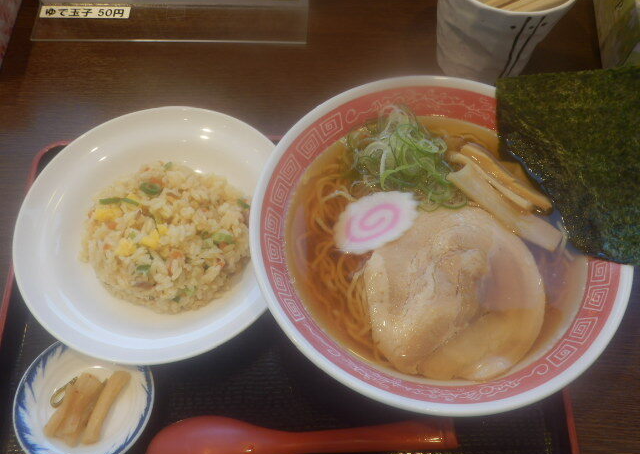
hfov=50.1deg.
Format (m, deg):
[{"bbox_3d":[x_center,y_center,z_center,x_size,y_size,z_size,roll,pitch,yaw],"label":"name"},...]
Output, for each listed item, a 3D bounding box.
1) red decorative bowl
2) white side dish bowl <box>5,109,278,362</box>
[{"bbox_3d":[0.069,0.017,0.426,0.214,0.081,0.214,-1,63,2],"label":"red decorative bowl"},{"bbox_3d":[-0.103,0.007,0.462,0.187,0.041,0.187,-1,63,2],"label":"white side dish bowl"}]

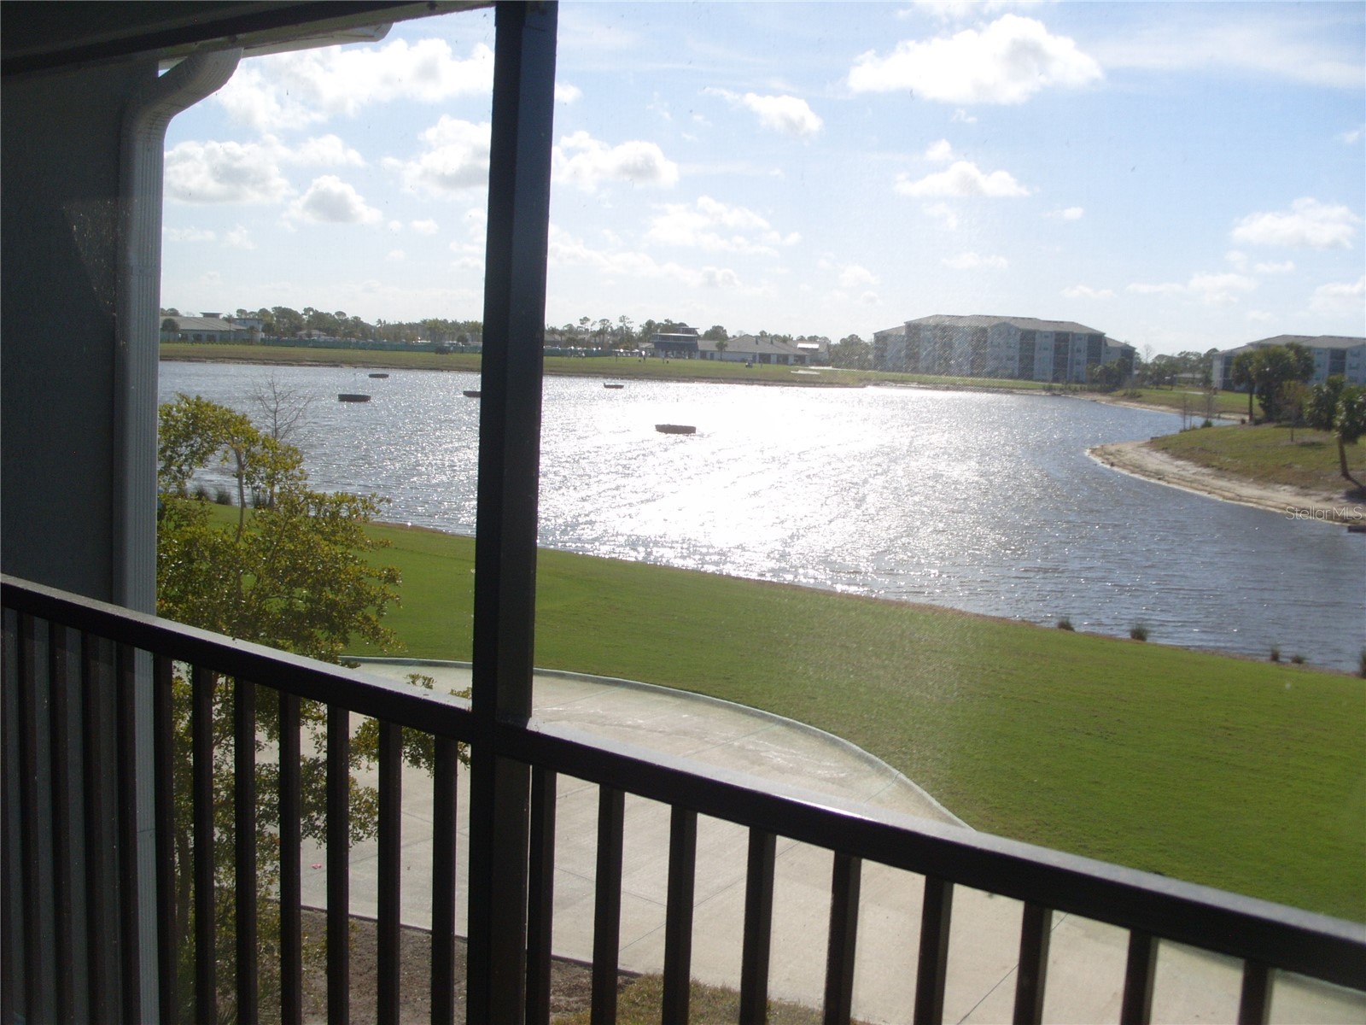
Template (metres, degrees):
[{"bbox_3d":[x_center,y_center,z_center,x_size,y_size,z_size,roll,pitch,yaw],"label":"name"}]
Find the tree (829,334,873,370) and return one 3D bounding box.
[{"bbox_3d":[45.127,-43.259,372.000,11.300,9.200,10.000,3,7,7],"label":"tree"}]

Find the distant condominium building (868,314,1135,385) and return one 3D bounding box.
[{"bbox_3d":[82.195,-41.713,354.000,62.500,15.000,19.000,4,7,12],"label":"distant condominium building"}]

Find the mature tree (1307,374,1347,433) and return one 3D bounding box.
[{"bbox_3d":[61.036,-10.244,131.000,3.600,5.000,3.500,6,7,24],"label":"mature tree"}]

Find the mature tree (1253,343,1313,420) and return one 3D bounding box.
[{"bbox_3d":[67.803,-14.706,156.000,6.500,8.300,6.000,6,7,23],"label":"mature tree"}]

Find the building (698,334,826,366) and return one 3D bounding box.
[{"bbox_3d":[23.729,-48.901,415.000,35.000,8.600,20.000,4,7,14],"label":"building"}]

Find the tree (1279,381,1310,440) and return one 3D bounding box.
[{"bbox_3d":[47.374,-7.896,107.000,2.300,4.400,2.300,6,7,23],"label":"tree"}]

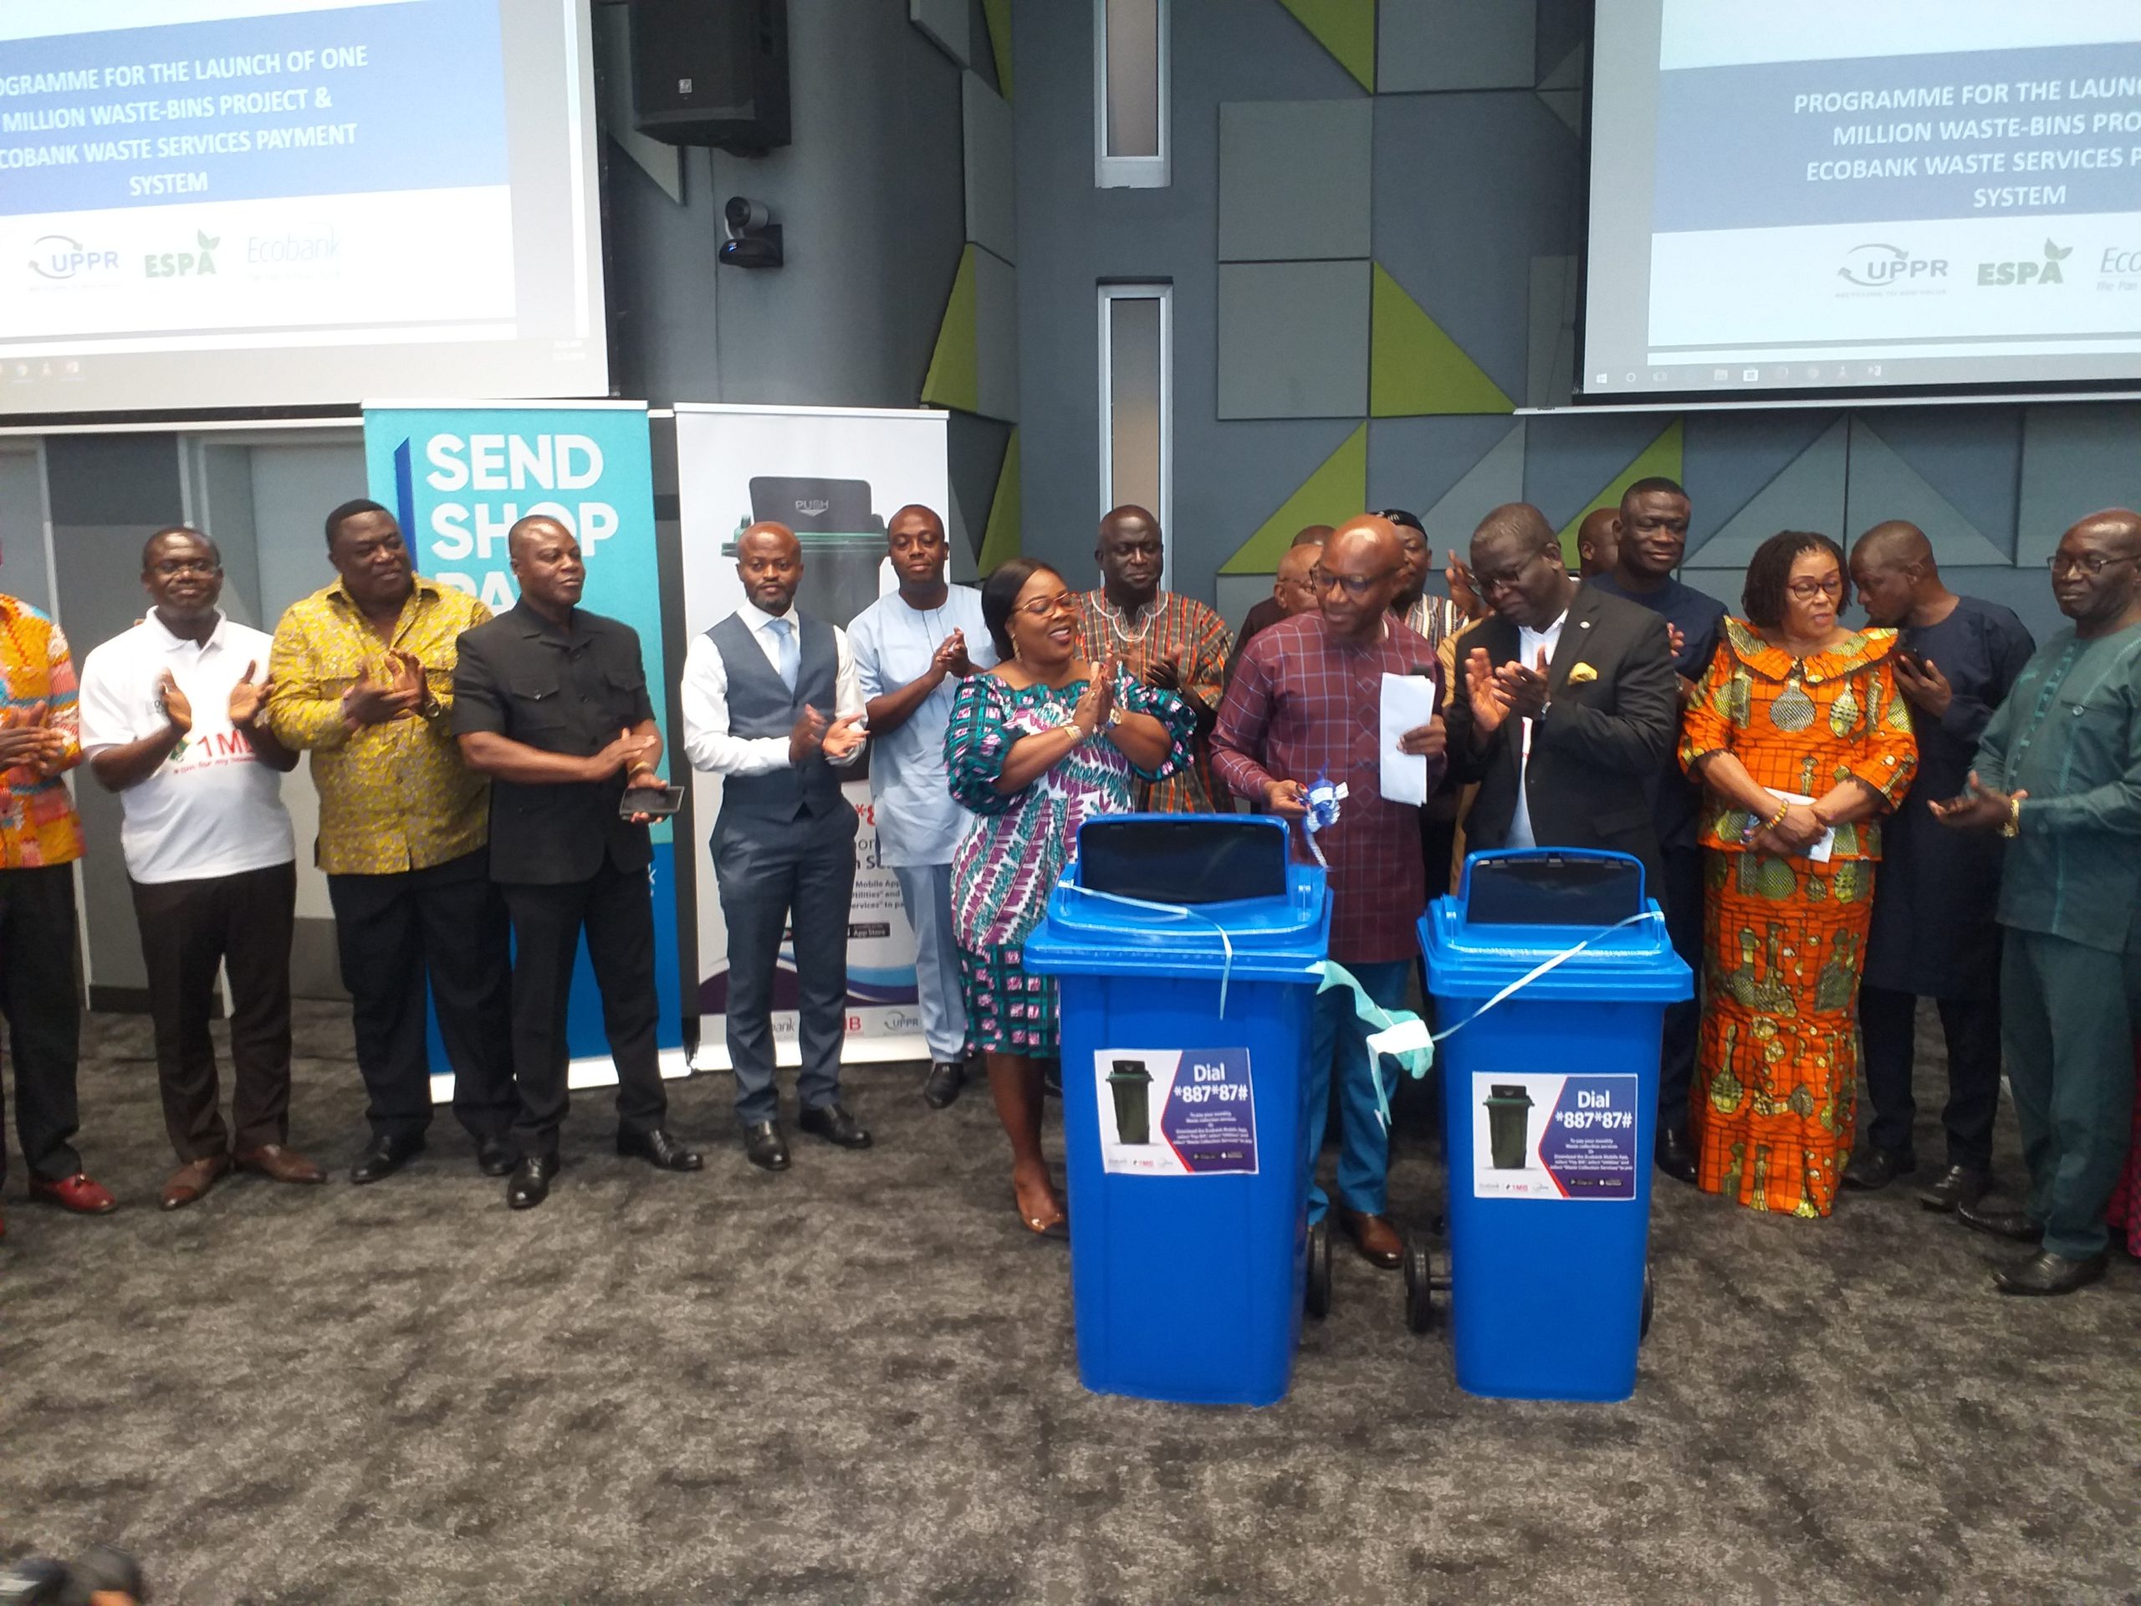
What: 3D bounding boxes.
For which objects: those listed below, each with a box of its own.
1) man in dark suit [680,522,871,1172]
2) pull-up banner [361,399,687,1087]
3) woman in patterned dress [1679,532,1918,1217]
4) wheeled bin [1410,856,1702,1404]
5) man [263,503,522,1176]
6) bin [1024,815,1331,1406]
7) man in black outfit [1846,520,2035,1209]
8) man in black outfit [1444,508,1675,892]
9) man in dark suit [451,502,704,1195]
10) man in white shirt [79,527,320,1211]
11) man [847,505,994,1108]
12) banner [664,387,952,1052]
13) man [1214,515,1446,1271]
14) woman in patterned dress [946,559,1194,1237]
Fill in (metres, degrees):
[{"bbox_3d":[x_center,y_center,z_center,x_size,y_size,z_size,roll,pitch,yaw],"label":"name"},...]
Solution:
[{"bbox_3d":[-0.810,0.120,4.400,0.520,1.760,0.420,-2,8,-15],"label":"man in dark suit"},{"bbox_3d":[-1.650,-0.120,4.980,0.820,2.120,0.200,-2,11,-13],"label":"pull-up banner"},{"bbox_3d":[1.755,0.167,3.910,0.560,1.619,0.380,3,8,24],"label":"woman in patterned dress"},{"bbox_3d":[0.913,0.594,3.105,0.480,0.990,0.520,0,7,7],"label":"wheeled bin"},{"bbox_3d":[-1.766,0.095,4.228,0.580,1.750,0.460,-4,8,-28],"label":"man"},{"bbox_3d":[0.251,0.557,3.161,0.550,1.060,0.620,1,7,10],"label":"bin"},{"bbox_3d":[2.250,0.145,4.180,0.460,1.740,0.500,-7,10,-39],"label":"man in black outfit"},{"bbox_3d":[1.120,0.190,3.740,0.560,1.760,0.450,5,9,35],"label":"man in black outfit"},{"bbox_3d":[-1.276,0.131,4.104,0.530,1.701,0.460,-5,8,-32],"label":"man in dark suit"},{"bbox_3d":[-2.260,0.155,4.230,0.550,1.750,0.420,-4,8,-25],"label":"man in white shirt"},{"bbox_3d":[-0.441,0.007,4.809,0.500,1.754,0.420,-2,7,-8],"label":"man"},{"bbox_3d":[-0.810,-0.203,5.162,0.870,2.091,0.200,-2,7,-11],"label":"banner"},{"bbox_3d":[0.600,0.200,3.740,0.560,1.740,0.420,-1,7,-8],"label":"man"},{"bbox_3d":[-0.020,0.220,3.980,0.560,1.650,0.470,-6,9,-35],"label":"woman in patterned dress"}]

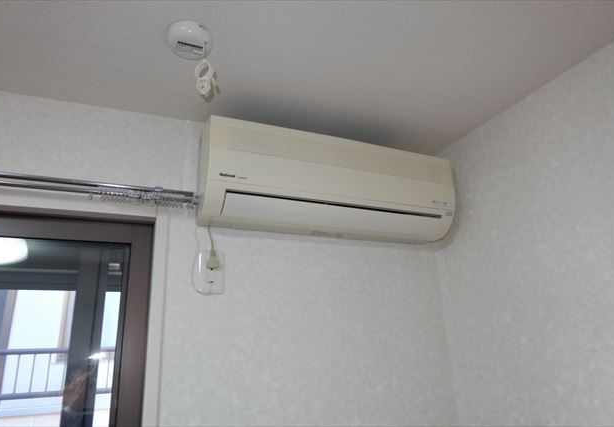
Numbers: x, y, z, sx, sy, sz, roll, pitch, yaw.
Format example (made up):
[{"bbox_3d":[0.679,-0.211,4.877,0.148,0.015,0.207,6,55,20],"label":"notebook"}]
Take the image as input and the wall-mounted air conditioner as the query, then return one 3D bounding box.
[{"bbox_3d":[0.084,-0.073,1.332,0.800,0.253,0.183,6,-20,-22],"label":"wall-mounted air conditioner"}]

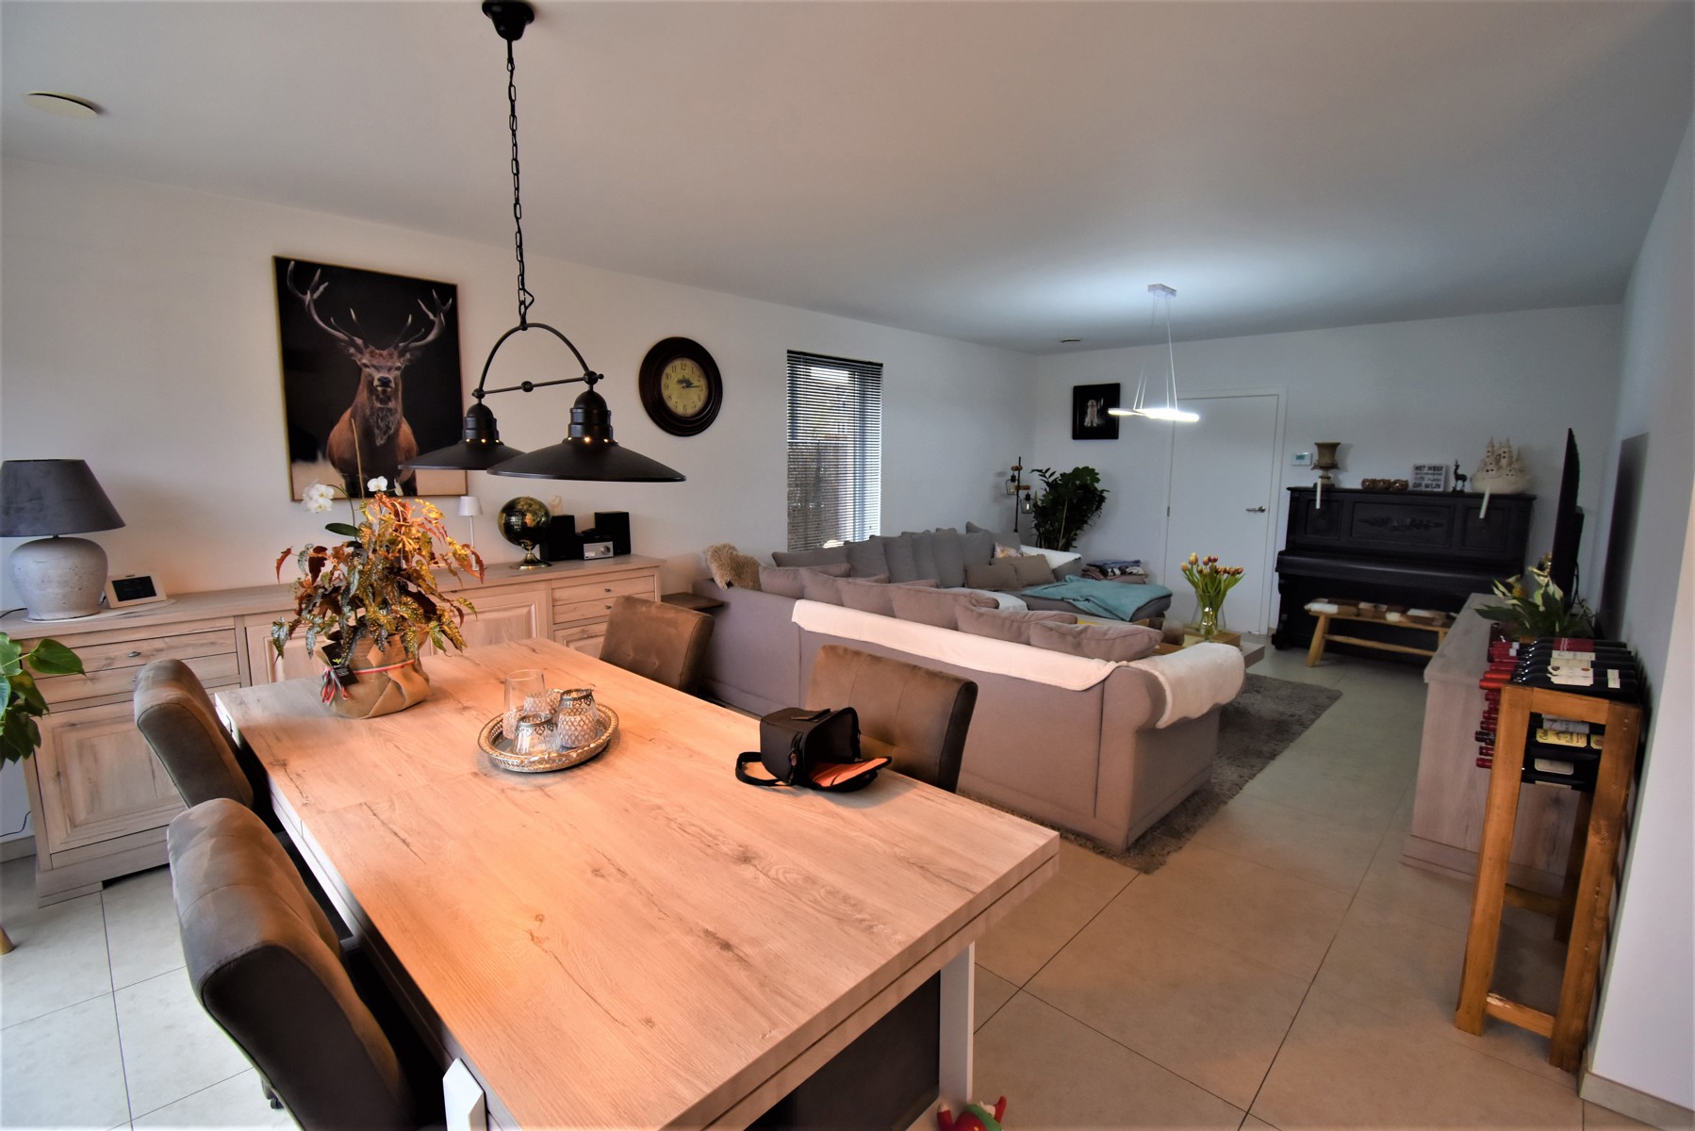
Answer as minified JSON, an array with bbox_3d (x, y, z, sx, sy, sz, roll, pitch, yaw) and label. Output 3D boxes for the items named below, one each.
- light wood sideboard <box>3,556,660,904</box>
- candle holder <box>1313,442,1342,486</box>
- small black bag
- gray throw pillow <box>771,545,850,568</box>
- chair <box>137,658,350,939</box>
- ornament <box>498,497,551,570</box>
[{"bbox_3d":[-2.006,0.532,3.288,0.480,0.937,2.350,9,12,44],"label":"light wood sideboard"},{"bbox_3d":[3.820,-0.777,5.637,0.220,0.360,0.220,8,12,43],"label":"candle holder"},{"bbox_3d":[-0.082,0.435,1.736,0.330,0.145,0.250,8,12,43],"label":"small black bag"},{"bbox_3d":[-0.247,0.138,4.821,0.580,0.480,0.180,-8,-3,-45],"label":"gray throw pillow"},{"bbox_3d":[-1.460,0.732,1.917,0.500,0.950,0.600,9,12,44],"label":"chair"},{"bbox_3d":[-1.740,-0.144,3.834,0.270,0.380,0.270,0,9,-2],"label":"ornament"}]

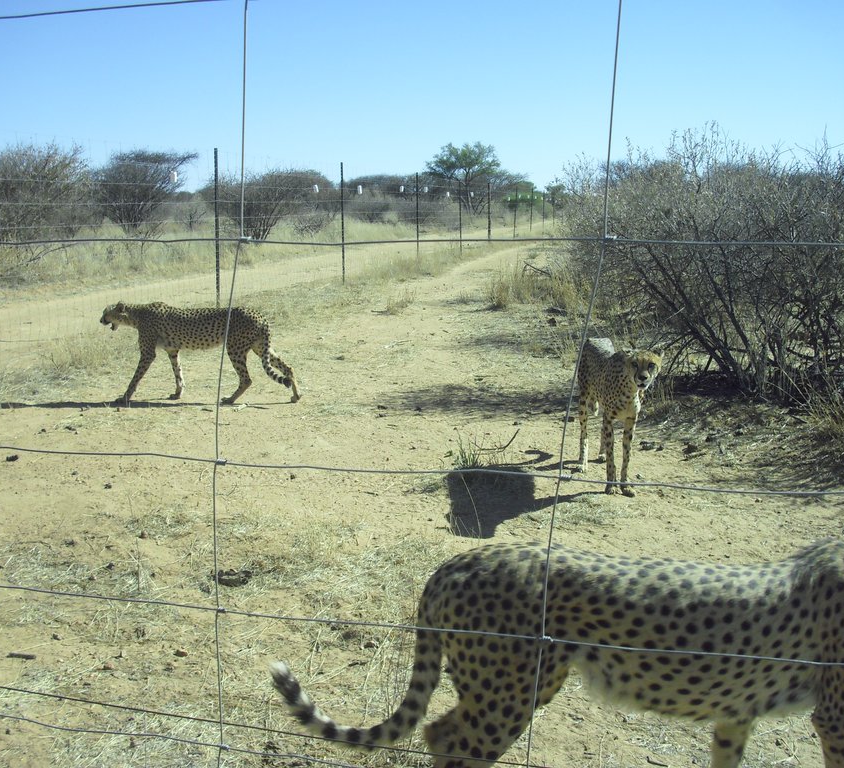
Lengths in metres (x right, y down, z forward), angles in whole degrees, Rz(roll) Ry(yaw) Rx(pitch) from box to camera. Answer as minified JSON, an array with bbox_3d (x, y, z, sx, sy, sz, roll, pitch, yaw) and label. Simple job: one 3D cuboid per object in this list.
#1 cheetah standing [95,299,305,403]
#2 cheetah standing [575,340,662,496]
[{"bbox_3d":[-1.680,-0.239,8.639,1.480,0.770,0.340,0,9,2],"label":"cheetah standing"},{"bbox_3d":[1.045,0.131,6.207,0.310,0.800,1.340,-1,9,-4],"label":"cheetah standing"}]

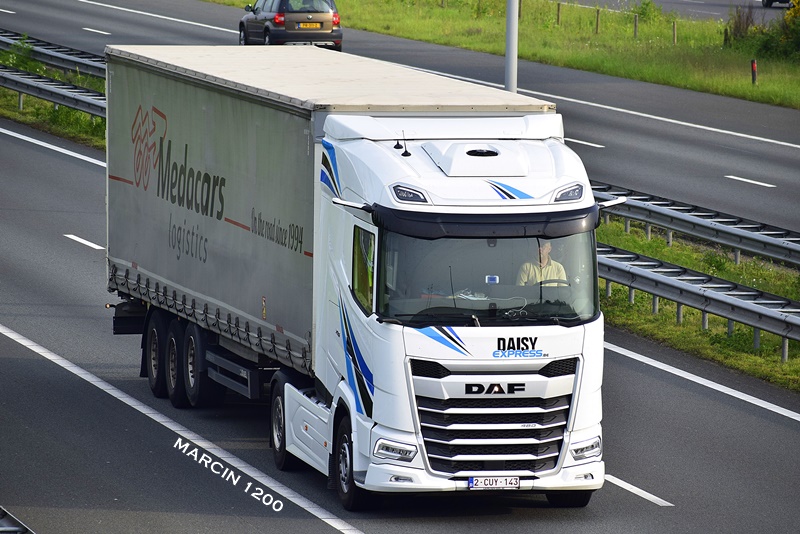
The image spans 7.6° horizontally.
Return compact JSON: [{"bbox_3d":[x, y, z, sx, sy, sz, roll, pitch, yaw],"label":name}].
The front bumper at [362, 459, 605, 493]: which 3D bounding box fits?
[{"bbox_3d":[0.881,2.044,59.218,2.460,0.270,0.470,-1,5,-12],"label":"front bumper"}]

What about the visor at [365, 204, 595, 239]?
[{"bbox_3d":[0.880,-0.443,59.167,2.270,0.290,0.470,-1,5,-12],"label":"visor"}]

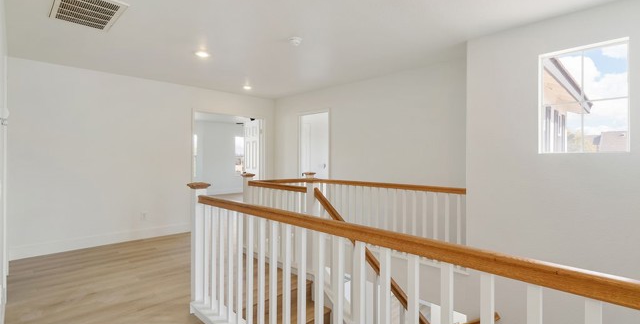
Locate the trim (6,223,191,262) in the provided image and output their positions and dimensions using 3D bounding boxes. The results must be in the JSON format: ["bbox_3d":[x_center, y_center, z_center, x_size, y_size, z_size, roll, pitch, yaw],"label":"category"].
[{"bbox_3d":[-2.957,1.109,4.397,2.171,0.138,0.016,0,1,-44],"label":"trim"}]

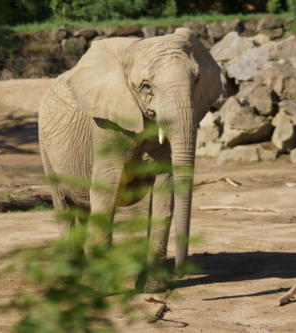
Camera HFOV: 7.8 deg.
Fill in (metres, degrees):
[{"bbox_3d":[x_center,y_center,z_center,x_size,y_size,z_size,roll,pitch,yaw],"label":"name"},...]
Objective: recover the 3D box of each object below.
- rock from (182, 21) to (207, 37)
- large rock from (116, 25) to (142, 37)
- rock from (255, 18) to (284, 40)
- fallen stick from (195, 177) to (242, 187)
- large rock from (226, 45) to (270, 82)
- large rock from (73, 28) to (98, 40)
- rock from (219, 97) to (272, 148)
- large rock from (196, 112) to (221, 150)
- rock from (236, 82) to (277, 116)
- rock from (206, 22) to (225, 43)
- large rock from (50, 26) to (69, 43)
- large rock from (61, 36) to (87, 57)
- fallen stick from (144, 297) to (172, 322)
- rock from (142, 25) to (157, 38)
[{"bbox_3d":[0.939,-2.839,45.000,0.500,0.360,0.420,0,4,0],"label":"rock"},{"bbox_3d":[-0.404,-2.820,45.200,0.580,0.250,0.420,0,6,0],"label":"large rock"},{"bbox_3d":[2.592,-2.923,46.500,0.640,0.455,0.550,0,5,0],"label":"rock"},{"bbox_3d":[1.067,0.240,33.700,0.780,0.110,0.400,0,6,0],"label":"fallen stick"},{"bbox_3d":[1.807,-1.852,39.200,0.780,0.620,0.650,0,6,0],"label":"large rock"},{"bbox_3d":[-1.319,-2.786,46.000,0.550,0.270,0.400,0,4,0],"label":"large rock"},{"bbox_3d":[1.834,-0.828,41.000,1.010,0.930,0.850,0,4,0],"label":"rock"},{"bbox_3d":[1.095,-0.674,40.800,0.520,0.660,0.500,0,4,0],"label":"large rock"},{"bbox_3d":[1.792,-1.123,36.000,0.660,0.570,0.540,0,6,0],"label":"rock"},{"bbox_3d":[1.400,-2.779,45.200,0.380,0.410,0.400,0,6,0],"label":"rock"},{"bbox_3d":[-1.868,-2.786,46.000,0.390,0.340,0.350,0,4,0],"label":"large rock"},{"bbox_3d":[-1.418,-2.285,41.500,0.500,0.380,0.420,0,6,0],"label":"large rock"},{"bbox_3d":[0.087,1.312,20.000,0.240,0.220,0.200,0,4,0],"label":"fallen stick"},{"bbox_3d":[0.027,-2.437,39.500,0.270,0.250,0.270,0,7,0],"label":"rock"}]

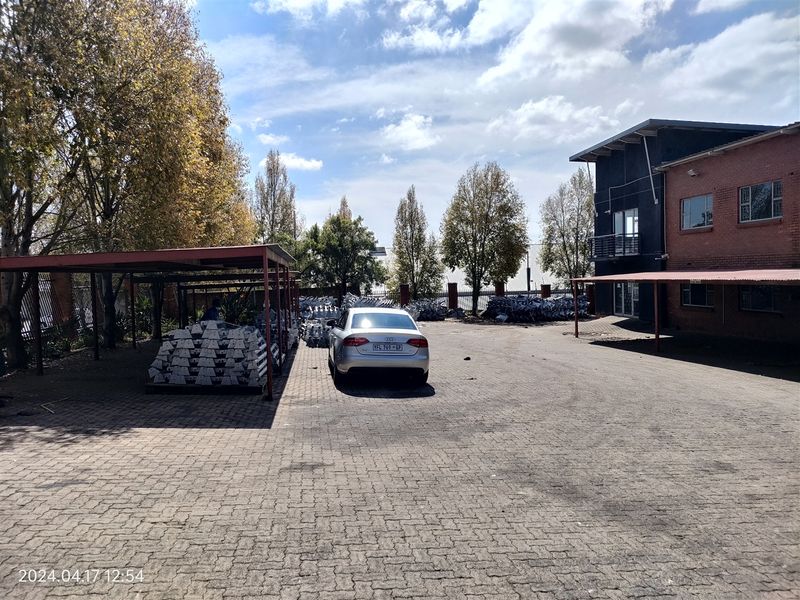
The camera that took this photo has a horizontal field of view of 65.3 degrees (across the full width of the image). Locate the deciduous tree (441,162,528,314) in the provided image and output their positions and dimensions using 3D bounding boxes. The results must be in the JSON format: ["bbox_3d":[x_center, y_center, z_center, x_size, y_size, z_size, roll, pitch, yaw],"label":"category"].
[{"bbox_3d":[4.117,-2.972,30.400,4.250,7.400,4.250,-2,3,-7],"label":"deciduous tree"}]

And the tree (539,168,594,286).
[{"bbox_3d":[9.510,-3.317,34.500,3.700,7.900,3.700,-2,3,-7],"label":"tree"}]

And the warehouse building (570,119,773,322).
[{"bbox_3d":[13.206,-3.302,29.522,7.500,8.300,8.000,-2,3,-7],"label":"warehouse building"}]

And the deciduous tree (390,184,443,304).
[{"bbox_3d":[0.873,-2.750,33.000,2.750,6.500,2.750,-2,3,-7],"label":"deciduous tree"}]

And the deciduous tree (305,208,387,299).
[{"bbox_3d":[-2.606,-1.808,29.300,3.900,5.000,3.900,-2,3,-7],"label":"deciduous tree"}]

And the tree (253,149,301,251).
[{"bbox_3d":[-6.983,-4.010,35.000,2.700,8.900,2.700,-2,3,-7],"label":"tree"}]

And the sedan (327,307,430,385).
[{"bbox_3d":[-0.505,0.880,13.380,1.840,1.430,4.700,1,1,-7],"label":"sedan"}]

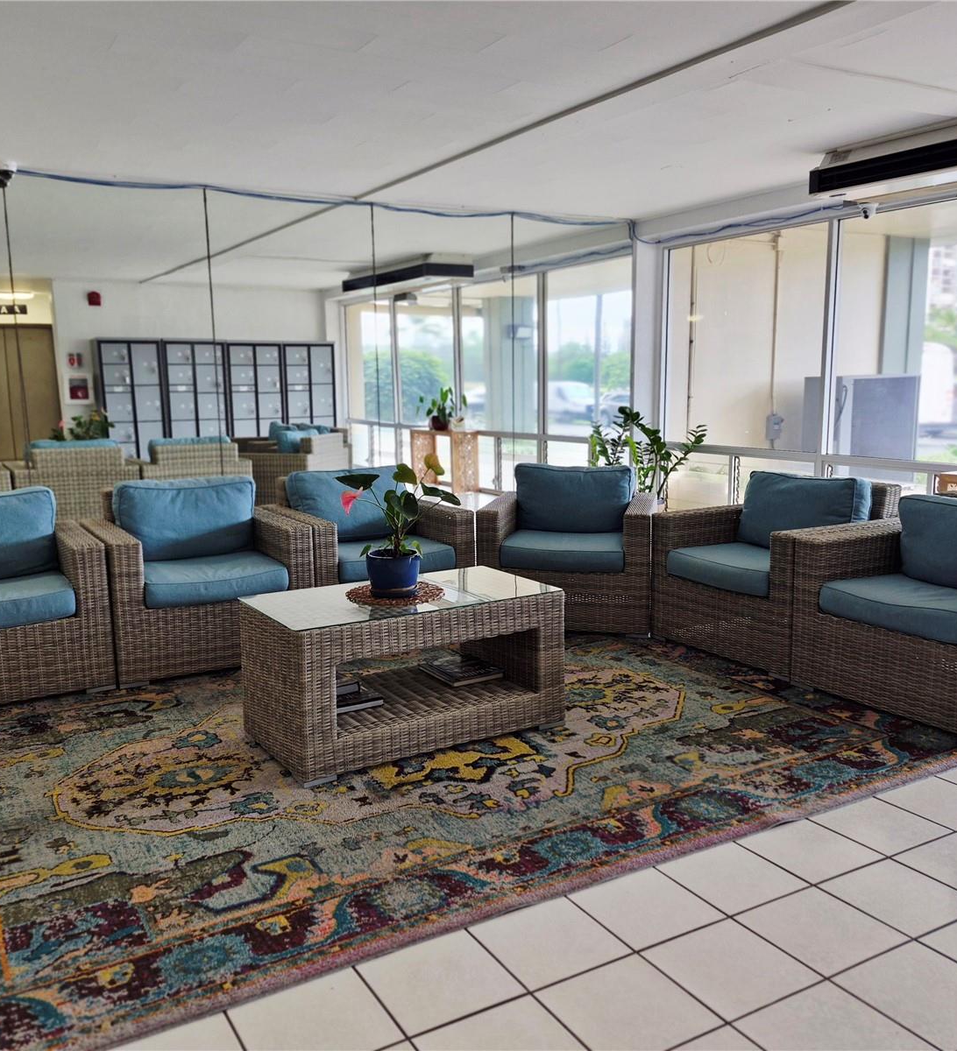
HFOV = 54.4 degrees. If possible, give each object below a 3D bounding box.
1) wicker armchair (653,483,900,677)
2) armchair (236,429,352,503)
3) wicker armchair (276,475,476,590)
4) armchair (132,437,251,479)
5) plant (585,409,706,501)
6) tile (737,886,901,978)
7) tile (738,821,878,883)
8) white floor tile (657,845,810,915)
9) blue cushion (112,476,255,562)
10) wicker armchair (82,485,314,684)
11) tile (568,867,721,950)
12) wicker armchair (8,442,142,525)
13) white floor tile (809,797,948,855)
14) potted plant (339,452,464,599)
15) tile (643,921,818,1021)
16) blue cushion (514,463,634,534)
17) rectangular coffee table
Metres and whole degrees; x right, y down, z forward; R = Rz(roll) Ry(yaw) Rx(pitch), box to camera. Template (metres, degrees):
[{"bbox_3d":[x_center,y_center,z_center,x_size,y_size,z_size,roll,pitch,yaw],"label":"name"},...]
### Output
[{"bbox_3d":[1.538,0.205,4.729,0.868,0.826,0.946,-6,10,-28],"label":"wicker armchair"},{"bbox_3d":[-1.910,-0.510,9.611,0.868,0.826,0.946,2,9,17],"label":"armchair"},{"bbox_3d":[-0.629,0.165,5.313,0.953,0.833,0.806,-6,11,-31],"label":"wicker armchair"},{"bbox_3d":[-2.662,-0.348,8.535,0.953,0.833,0.806,-6,11,-31],"label":"armchair"},{"bbox_3d":[1.487,-0.433,7.962,0.842,1.129,0.812,-5,10,-28],"label":"plant"},{"bbox_3d":[0.845,1.001,2.301,0.299,0.010,0.299,-5,10,-28],"label":"tile"},{"bbox_3d":[0.966,0.951,2.716,0.302,0.012,0.302,-6,10,-29],"label":"tile"},{"bbox_3d":[0.693,0.965,2.554,0.297,0.010,0.297,-5,10,-28],"label":"white floor tile"},{"bbox_3d":[-1.545,-0.035,4.936,0.693,0.436,0.188,-5,0,-28],"label":"blue cushion"},{"bbox_3d":[-1.440,0.231,4.769,0.955,0.842,0.861,-5,10,-28],"label":"wicker armchair"},{"bbox_3d":[0.457,1.042,2.538,0.309,0.010,0.300,-6,11,-31],"label":"tile"},{"bbox_3d":[-3.565,-0.256,8.176,0.945,0.851,0.861,-5,10,-28],"label":"wicker armchair"},{"bbox_3d":[1.287,0.958,2.981,0.309,0.010,0.300,-6,11,-31],"label":"white floor tile"},{"bbox_3d":[-0.315,0.006,3.612,0.439,0.515,0.398,-1,9,0],"label":"potted plant"},{"bbox_3d":[0.582,1.026,2.160,0.299,0.010,0.299,-5,10,-28],"label":"tile"},{"bbox_3d":[0.581,-0.161,5.558,0.673,0.408,0.194,1,0,13],"label":"blue cushion"},{"bbox_3d":[-0.280,0.536,3.649,1.079,0.540,0.624,-5,10,-28],"label":"rectangular coffee table"}]

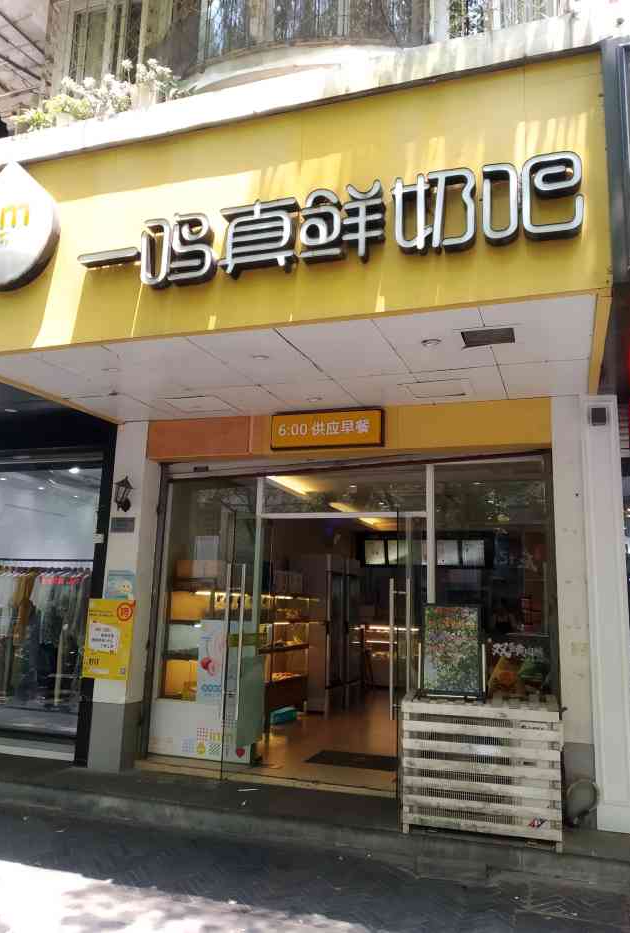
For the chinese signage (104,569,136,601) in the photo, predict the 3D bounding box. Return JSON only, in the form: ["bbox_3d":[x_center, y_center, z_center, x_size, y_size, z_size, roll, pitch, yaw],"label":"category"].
[{"bbox_3d":[-1.724,1.050,6.199,0.307,0.251,0.016,-2,-10,20],"label":"chinese signage"}]

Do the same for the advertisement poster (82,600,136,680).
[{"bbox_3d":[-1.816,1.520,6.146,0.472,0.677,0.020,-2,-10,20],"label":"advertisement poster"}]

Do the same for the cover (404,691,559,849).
[{"bbox_3d":[1.144,2.056,4.839,1.017,0.845,0.443,-1,-10,14],"label":"cover"}]

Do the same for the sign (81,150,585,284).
[{"bbox_3d":[-0.075,-1.318,3.949,2.980,0.421,0.082,-2,-10,20],"label":"sign"}]

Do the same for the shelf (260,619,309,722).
[{"bbox_3d":[-0.571,2.324,8.047,0.607,1.115,1.197,-2,-10,20],"label":"shelf"}]

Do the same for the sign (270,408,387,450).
[{"bbox_3d":[0.110,-0.296,5.879,0.981,0.306,0.066,-2,-10,20],"label":"sign"}]

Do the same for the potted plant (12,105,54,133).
[{"bbox_3d":[-2.050,-2.502,5.099,0.271,0.213,0.213,-2,-10,20],"label":"potted plant"}]

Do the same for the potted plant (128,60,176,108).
[{"bbox_3d":[-1.125,-2.619,4.820,0.262,0.279,0.238,-2,-10,20],"label":"potted plant"}]

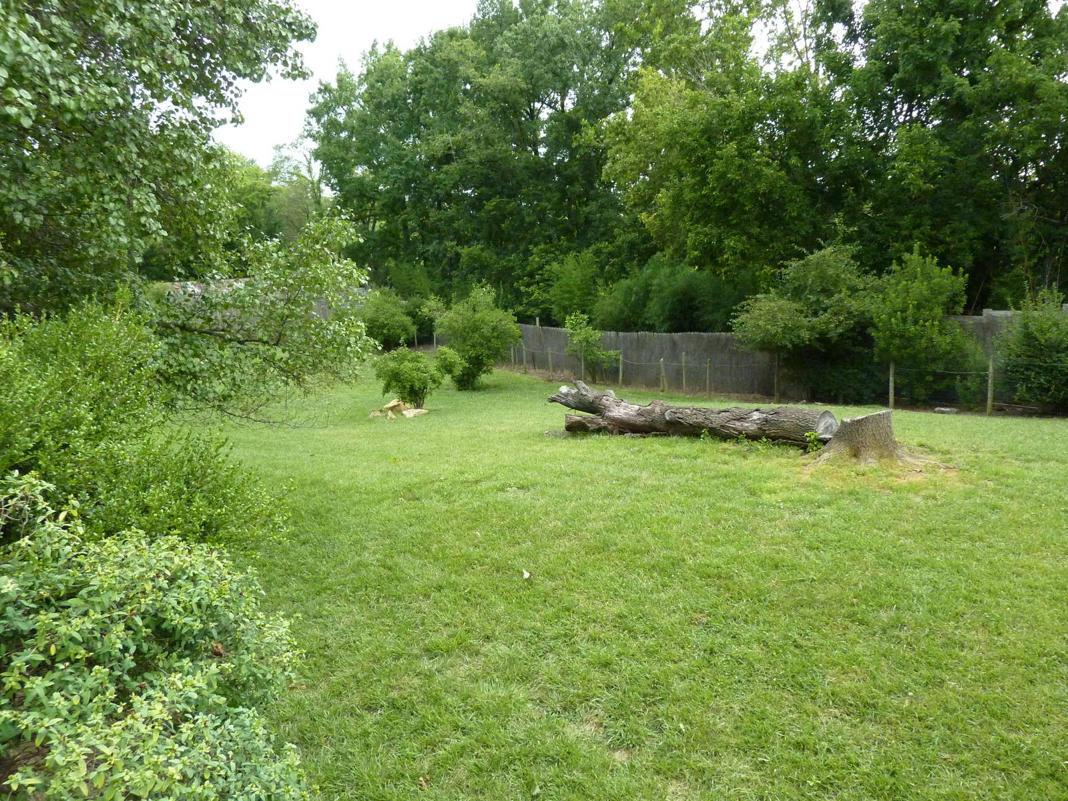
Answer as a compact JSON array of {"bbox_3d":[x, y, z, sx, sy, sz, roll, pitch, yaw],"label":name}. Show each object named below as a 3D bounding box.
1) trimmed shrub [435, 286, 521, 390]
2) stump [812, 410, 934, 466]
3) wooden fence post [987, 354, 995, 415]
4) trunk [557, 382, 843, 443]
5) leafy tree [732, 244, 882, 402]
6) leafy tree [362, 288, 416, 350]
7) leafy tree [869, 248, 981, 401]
[{"bbox_3d":[-1.502,-1.649,20.735,2.269,2.844,2.200,0,5,0],"label":"trimmed shrub"},{"bbox_3d":[4.193,0.456,9.627,1.350,0.620,1.150,0,5,0],"label":"stump"},{"bbox_3d":[8.665,-0.256,14.634,0.100,1.140,0.100,0,5,0],"label":"wooden fence post"},{"bbox_3d":[2.200,0.199,11.412,4.200,0.780,0.700,2,5,21],"label":"trunk"},{"bbox_3d":[5.921,-1.621,16.722,3.141,3.493,2.900,0,5,0],"label":"leafy tree"},{"bbox_3d":[-7.689,-4.252,40.784,2.841,3.248,3.000,0,5,0],"label":"leafy tree"},{"bbox_3d":[8.189,-1.526,16.128,2.302,3.307,2.200,0,5,0],"label":"leafy tree"}]

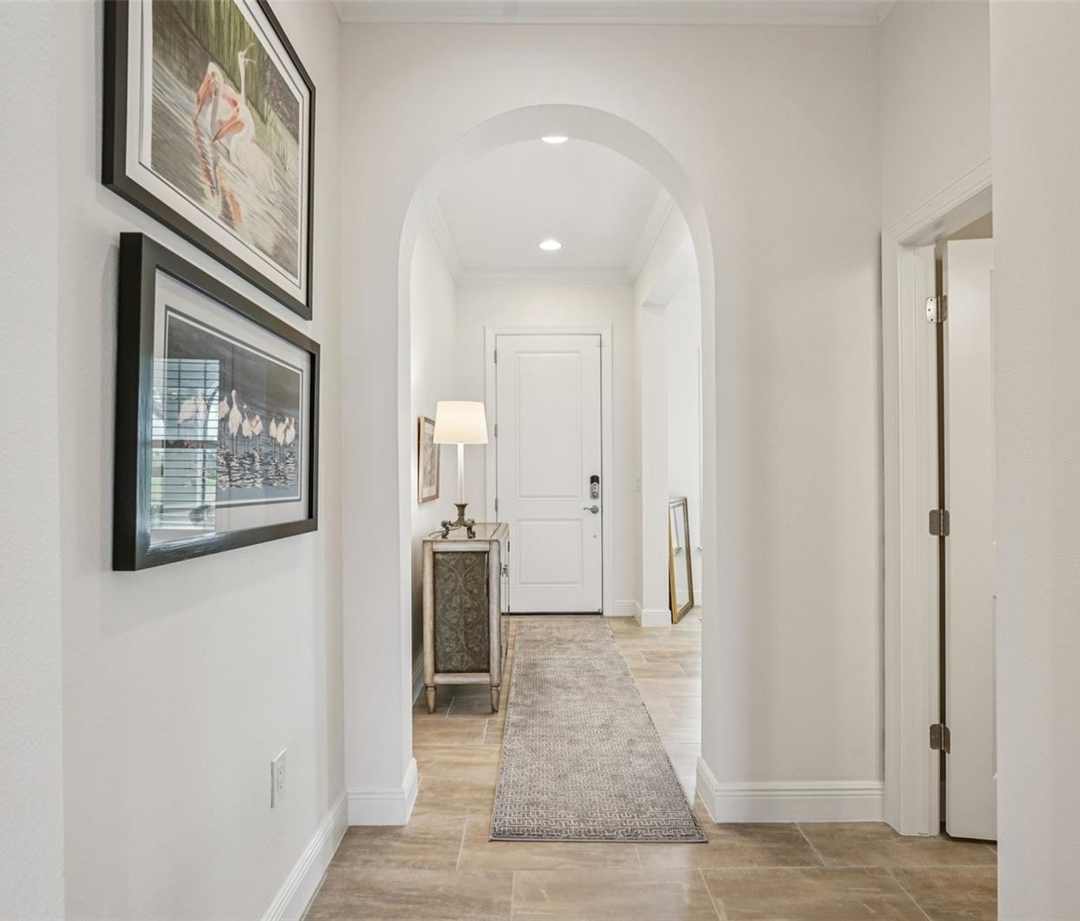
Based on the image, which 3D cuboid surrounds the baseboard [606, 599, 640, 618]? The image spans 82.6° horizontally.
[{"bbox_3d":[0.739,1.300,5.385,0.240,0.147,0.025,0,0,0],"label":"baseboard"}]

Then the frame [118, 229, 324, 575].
[{"bbox_3d":[-0.711,-0.088,1.493,0.038,0.583,0.872,0,-2,0],"label":"frame"}]

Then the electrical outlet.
[{"bbox_3d":[-0.727,0.884,1.714,0.009,0.120,0.078,0,0,0],"label":"electrical outlet"}]

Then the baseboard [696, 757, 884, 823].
[{"bbox_3d":[0.975,1.280,2.415,0.632,0.154,0.230,0,0,0],"label":"baseboard"}]

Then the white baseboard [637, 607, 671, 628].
[{"bbox_3d":[0.952,1.296,5.060,0.255,0.148,0.030,0,0,0],"label":"white baseboard"}]

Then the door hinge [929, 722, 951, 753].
[{"bbox_3d":[1.439,0.998,2.212,0.056,0.091,0.042,0,0,0],"label":"door hinge"}]

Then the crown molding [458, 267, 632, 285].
[{"bbox_3d":[0.035,-1.605,5.350,1.560,0.115,0.095,0,0,0],"label":"crown molding"}]

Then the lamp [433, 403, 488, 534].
[{"bbox_3d":[-0.443,0.049,3.460,0.306,0.757,0.306,0,0,0],"label":"lamp"}]

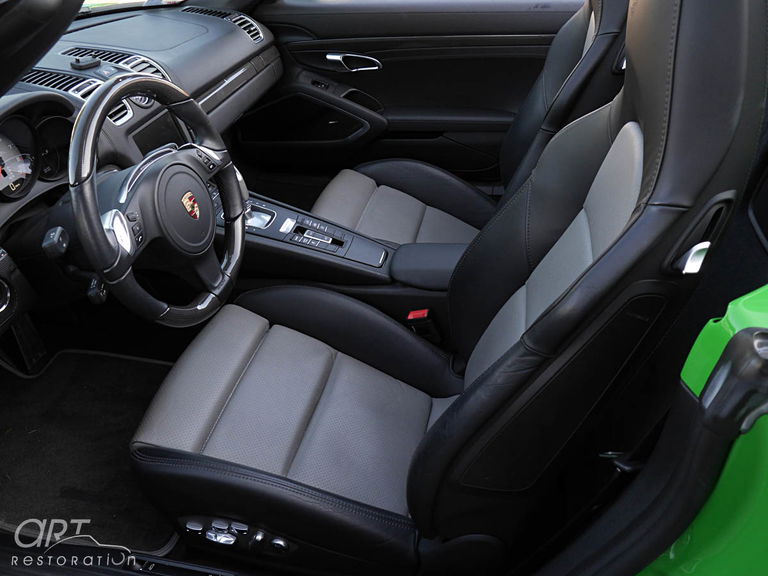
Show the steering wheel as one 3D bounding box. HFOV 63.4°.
[{"bbox_3d":[-0.326,-0.128,0.933,0.095,0.374,0.374,-7,32,19],"label":"steering wheel"}]

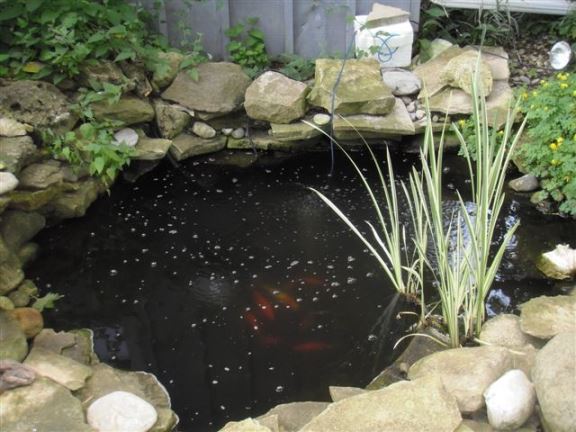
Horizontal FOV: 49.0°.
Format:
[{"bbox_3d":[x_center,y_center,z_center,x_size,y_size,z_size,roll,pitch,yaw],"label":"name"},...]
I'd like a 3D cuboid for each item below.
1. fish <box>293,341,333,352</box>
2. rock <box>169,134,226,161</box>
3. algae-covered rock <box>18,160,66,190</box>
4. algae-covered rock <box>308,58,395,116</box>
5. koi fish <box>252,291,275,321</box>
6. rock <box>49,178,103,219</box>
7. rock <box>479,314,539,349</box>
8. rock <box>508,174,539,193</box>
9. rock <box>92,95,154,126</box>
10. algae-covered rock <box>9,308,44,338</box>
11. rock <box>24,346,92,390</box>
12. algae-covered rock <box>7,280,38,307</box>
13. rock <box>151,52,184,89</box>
[{"bbox_3d":[0.094,0.501,2.421,0.155,0.048,0.042,-2,30,-1],"label":"fish"},{"bbox_3d":[-0.532,-0.418,3.716,0.288,0.082,0.185,-15,30,-27],"label":"rock"},{"bbox_3d":[-1.157,-0.178,2.979,0.216,0.103,0.154,-10,28,-18],"label":"algae-covered rock"},{"bbox_3d":[0.400,-0.815,3.987,0.484,0.237,0.371,-1,26,0],"label":"algae-covered rock"},{"bbox_3d":[-0.087,0.330,2.329,0.060,0.065,0.200,-9,25,-18],"label":"koi fish"},{"bbox_3d":[-1.058,-0.087,3.134,0.240,0.140,0.180,-20,35,-30],"label":"rock"},{"bbox_3d":[0.708,0.379,2.040,0.170,0.113,0.144,-1,26,0],"label":"rock"},{"bbox_3d":[1.216,-0.166,3.259,0.150,0.075,0.115,4,31,9],"label":"rock"},{"bbox_3d":[-1.012,-0.649,3.888,0.370,0.140,0.250,-5,24,-9],"label":"rock"},{"bbox_3d":[-0.957,0.391,2.317,0.117,0.090,0.105,-24,37,-34],"label":"algae-covered rock"},{"bbox_3d":[-0.684,0.457,1.883,0.201,0.052,0.113,12,29,25],"label":"rock"},{"bbox_3d":[-0.924,0.271,2.208,0.100,0.080,0.100,-1,24,0],"label":"algae-covered rock"},{"bbox_3d":[-0.756,-0.910,4.000,0.196,0.206,0.185,-8,27,-13],"label":"rock"}]

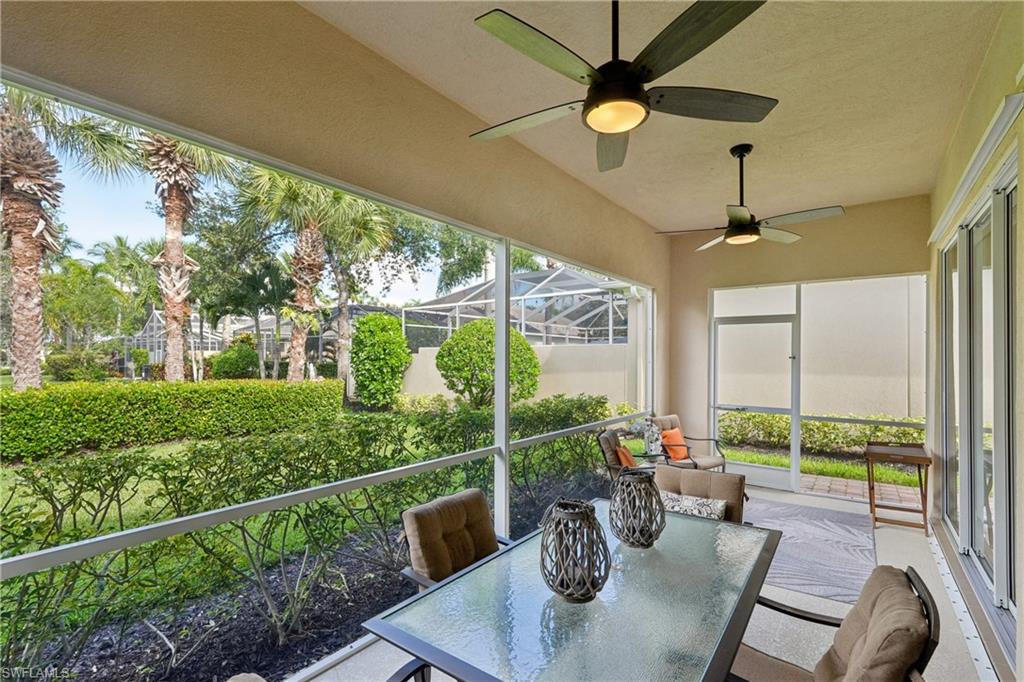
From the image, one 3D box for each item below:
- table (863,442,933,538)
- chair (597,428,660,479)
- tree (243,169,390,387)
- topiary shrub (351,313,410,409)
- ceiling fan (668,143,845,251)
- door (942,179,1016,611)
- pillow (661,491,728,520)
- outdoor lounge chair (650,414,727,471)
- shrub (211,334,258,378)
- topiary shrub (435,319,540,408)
[{"bbox_3d":[3.603,1.368,4.247,0.440,0.680,0.620,-1,-2,37],"label":"table"},{"bbox_3d":[1.157,1.264,4.133,0.720,0.880,0.660,-1,-2,18],"label":"chair"},{"bbox_3d":[-5.289,-1.334,12.000,3.900,6.860,3.900,-1,-2,37],"label":"tree"},{"bbox_3d":[-3.874,0.604,13.400,1.750,2.850,1.750,-1,-2,37],"label":"topiary shrub"},{"bbox_3d":[1.772,-1.121,3.510,1.300,0.770,1.270,-1,-2,37],"label":"ceiling fan"},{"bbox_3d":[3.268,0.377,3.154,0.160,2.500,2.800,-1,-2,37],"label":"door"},{"bbox_3d":[1.033,1.039,2.661,0.450,0.290,0.140,-2,-15,37],"label":"pillow"},{"bbox_3d":[1.975,1.300,5.118,0.670,0.880,0.720,1,-2,-41],"label":"outdoor lounge chair"},{"bbox_3d":[-12.811,0.808,21.000,2.100,2.100,2.000,-1,-2,37],"label":"shrub"},{"bbox_3d":[-0.657,0.630,12.200,2.750,2.500,2.700,0,-2,0],"label":"topiary shrub"}]

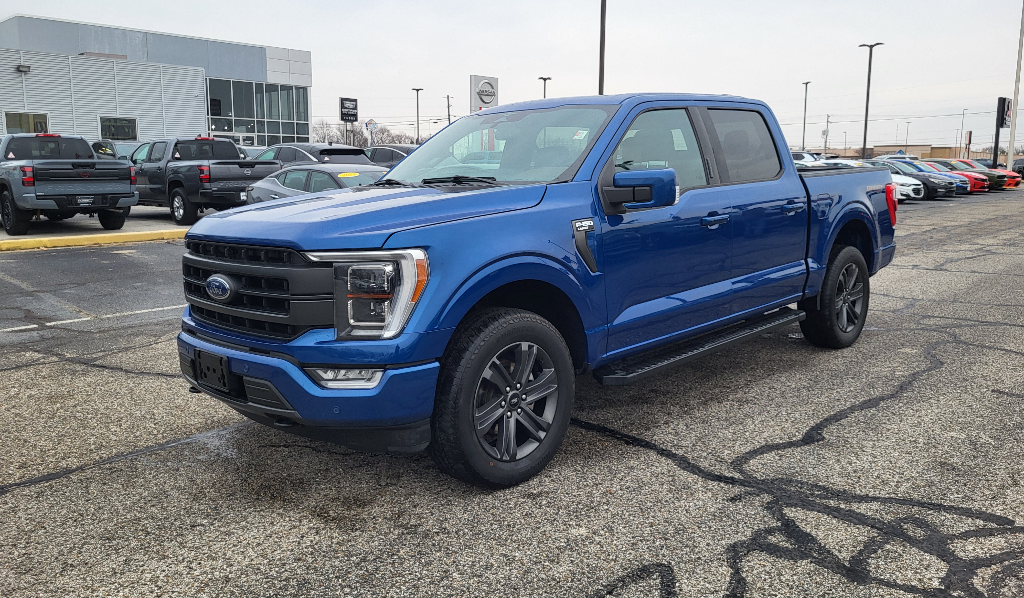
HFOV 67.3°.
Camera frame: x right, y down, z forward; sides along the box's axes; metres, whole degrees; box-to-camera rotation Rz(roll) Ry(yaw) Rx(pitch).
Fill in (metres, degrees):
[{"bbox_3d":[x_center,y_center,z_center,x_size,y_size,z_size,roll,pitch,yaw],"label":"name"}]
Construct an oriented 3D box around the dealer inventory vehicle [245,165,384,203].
[{"bbox_3d":[-2.857,-1.705,13.865,4.880,1.445,1.860,10,14,44],"label":"dealer inventory vehicle"}]

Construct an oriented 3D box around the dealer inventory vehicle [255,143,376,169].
[{"bbox_3d":[-5.405,-2.994,19.375,4.700,1.700,1.870,10,14,44],"label":"dealer inventory vehicle"}]

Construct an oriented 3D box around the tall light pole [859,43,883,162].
[{"bbox_3d":[20.858,-10.903,45.351,0.400,8.000,1.500,-10,14,-44],"label":"tall light pole"}]

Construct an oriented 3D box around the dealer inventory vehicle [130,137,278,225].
[{"bbox_3d":[-7.437,-2.758,17.748,5.300,1.830,1.880,10,15,44],"label":"dealer inventory vehicle"}]

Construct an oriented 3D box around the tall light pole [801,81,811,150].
[{"bbox_3d":[26.033,-15.185,68.640,0.400,8.000,1.100,-10,14,-44],"label":"tall light pole"}]

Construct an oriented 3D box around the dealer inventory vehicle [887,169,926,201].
[{"bbox_3d":[12.292,-4.316,27.667,4.900,1.455,1.855,10,14,44],"label":"dealer inventory vehicle"}]

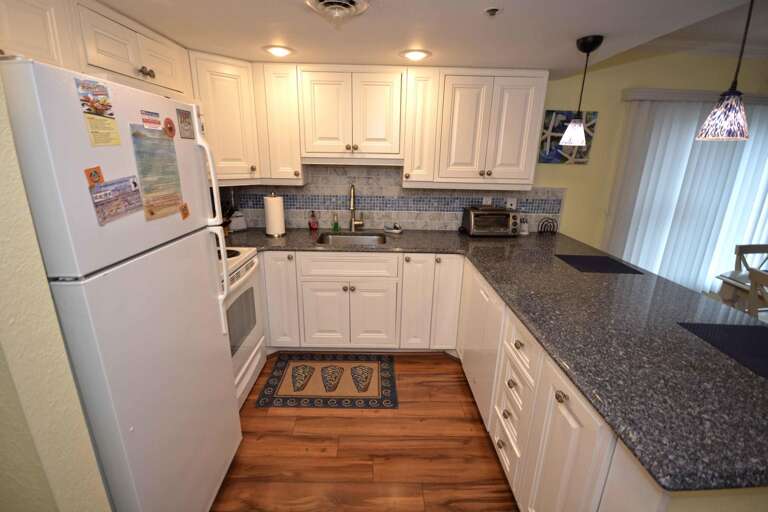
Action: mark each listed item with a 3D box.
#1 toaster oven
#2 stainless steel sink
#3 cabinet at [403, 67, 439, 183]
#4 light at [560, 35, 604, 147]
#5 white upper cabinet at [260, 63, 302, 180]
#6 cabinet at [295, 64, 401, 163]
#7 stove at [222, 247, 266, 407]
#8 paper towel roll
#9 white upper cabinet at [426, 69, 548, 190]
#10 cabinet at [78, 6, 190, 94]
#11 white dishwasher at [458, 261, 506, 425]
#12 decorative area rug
[{"bbox_3d":[0.932,-0.291,2.808,0.405,0.215,0.240,1,17,-1],"label":"toaster oven"},{"bbox_3d":[-0.238,-0.041,2.530,0.540,0.190,0.370,1,18,-1],"label":"stainless steel sink"},{"bbox_3d":[0.265,-0.955,2.438,0.229,0.765,0.330,1,18,-1],"label":"cabinet"},{"bbox_3d":[1.053,-0.859,1.699,0.125,0.515,0.125,1,17,-1],"label":"light"},{"bbox_3d":[-0.713,-0.966,2.426,0.235,0.785,0.330,1,18,-1],"label":"white upper cabinet"},{"bbox_3d":[-0.229,-1.066,2.483,0.776,0.625,0.330,1,17,-1],"label":"cabinet"},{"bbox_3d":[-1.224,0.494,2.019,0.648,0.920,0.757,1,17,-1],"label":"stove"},{"bbox_3d":[-0.862,-0.312,2.524,0.145,0.305,0.145,1,18,-1],"label":"paper towel roll"},{"bbox_3d":[0.747,-0.936,2.449,0.745,0.800,0.330,1,18,-1],"label":"white upper cabinet"},{"bbox_3d":[-1.348,-0.986,1.599,0.331,0.300,0.770,1,17,-1],"label":"cabinet"},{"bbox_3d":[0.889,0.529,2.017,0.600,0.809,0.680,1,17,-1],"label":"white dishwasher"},{"bbox_3d":[-0.368,0.882,2.307,0.920,0.010,0.562,1,18,-1],"label":"decorative area rug"}]

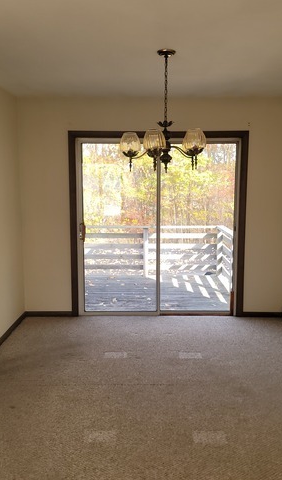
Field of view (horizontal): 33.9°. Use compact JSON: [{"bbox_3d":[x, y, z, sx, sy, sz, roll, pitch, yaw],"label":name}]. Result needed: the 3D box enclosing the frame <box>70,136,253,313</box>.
[{"bbox_3d":[0.189,-0.152,5.148,1.948,2.063,0.105,0,8,1],"label":"frame"}]

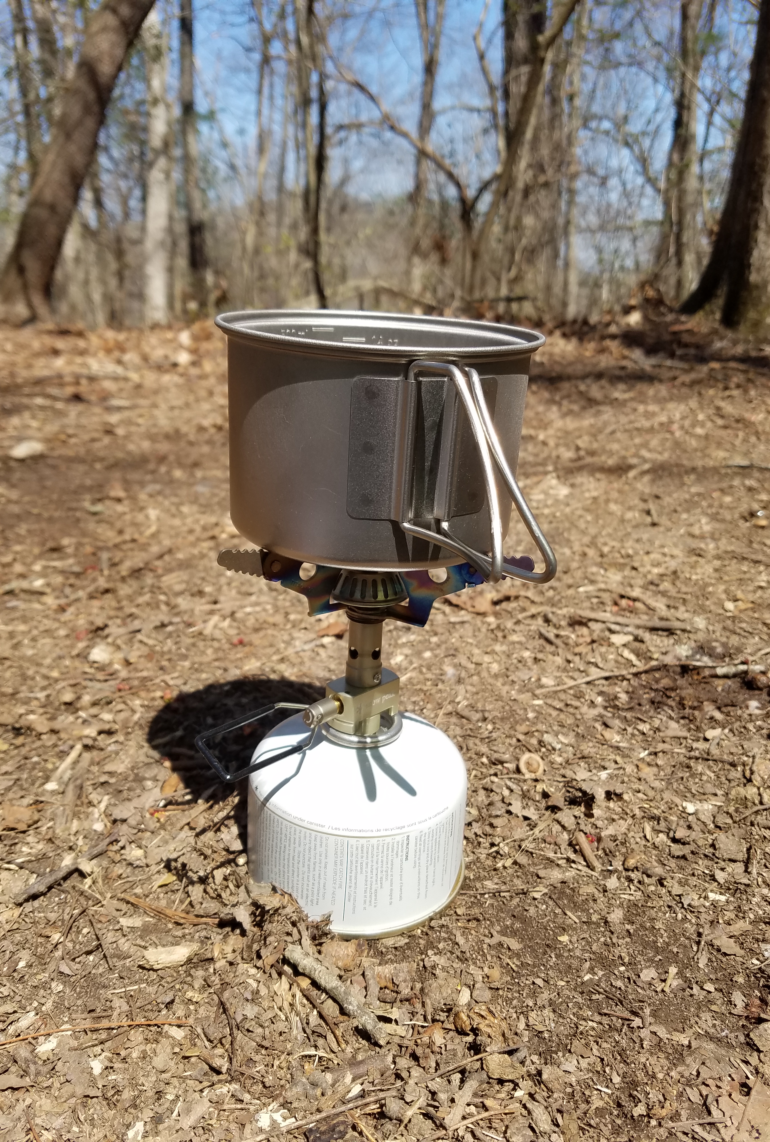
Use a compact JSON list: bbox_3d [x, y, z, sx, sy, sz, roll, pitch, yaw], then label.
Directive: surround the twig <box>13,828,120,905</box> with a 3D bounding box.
[{"bbox_3d":[-0.135,0.125,0.367,0.005,0.005,0.057,11,21,27],"label":"twig"}]

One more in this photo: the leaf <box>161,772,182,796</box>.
[{"bbox_3d":[-0.105,0.105,0.422,0.009,0.006,0.014,-4,19,-15],"label":"leaf"}]

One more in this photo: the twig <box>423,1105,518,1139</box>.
[{"bbox_3d":[0.026,0.163,0.255,0.030,0.003,0.004,-4,20,-19],"label":"twig"}]

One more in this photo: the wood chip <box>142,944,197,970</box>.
[{"bbox_3d":[-0.077,0.138,0.308,0.019,0.005,0.006,-4,19,-19],"label":"wood chip"}]

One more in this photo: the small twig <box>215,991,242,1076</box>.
[{"bbox_3d":[-0.051,0.150,0.281,0.004,0.003,0.035,-3,20,-19],"label":"small twig"}]

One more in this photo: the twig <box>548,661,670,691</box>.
[{"bbox_3d":[0.142,0.066,0.540,0.095,0.004,0.004,-8,21,-24],"label":"twig"}]

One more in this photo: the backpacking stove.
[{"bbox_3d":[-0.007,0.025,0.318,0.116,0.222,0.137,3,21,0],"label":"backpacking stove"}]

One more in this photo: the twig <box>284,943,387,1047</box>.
[{"bbox_3d":[-0.018,0.144,0.294,0.006,0.007,0.051,-13,25,-40],"label":"twig"}]

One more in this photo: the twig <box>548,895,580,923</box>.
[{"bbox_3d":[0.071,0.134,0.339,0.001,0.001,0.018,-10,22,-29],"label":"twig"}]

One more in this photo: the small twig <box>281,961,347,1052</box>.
[{"bbox_3d":[-0.025,0.146,0.291,0.004,0.004,0.043,-11,24,-36],"label":"small twig"}]

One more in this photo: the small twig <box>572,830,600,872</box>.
[{"bbox_3d":[0.087,0.120,0.370,0.003,0.003,0.027,-1,19,-7],"label":"small twig"}]

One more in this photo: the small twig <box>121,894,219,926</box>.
[{"bbox_3d":[-0.085,0.133,0.337,0.047,0.004,0.005,9,20,21],"label":"small twig"}]

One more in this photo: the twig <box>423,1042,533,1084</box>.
[{"bbox_3d":[0.029,0.153,0.267,0.039,0.003,0.002,-6,20,-21],"label":"twig"}]

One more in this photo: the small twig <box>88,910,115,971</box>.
[{"bbox_3d":[-0.108,0.140,0.325,0.001,0.001,0.037,-10,22,-30],"label":"small twig"}]

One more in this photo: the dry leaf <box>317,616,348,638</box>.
[{"bbox_3d":[-0.037,0.041,0.608,0.021,0.008,0.019,0,19,-3],"label":"dry leaf"}]

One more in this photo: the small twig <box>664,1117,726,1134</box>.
[{"bbox_3d":[0.094,0.166,0.259,0.021,0.003,0.002,-1,19,-11],"label":"small twig"}]

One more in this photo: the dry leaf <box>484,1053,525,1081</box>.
[{"bbox_3d":[0.037,0.154,0.267,0.013,0.004,0.009,5,19,11],"label":"dry leaf"}]

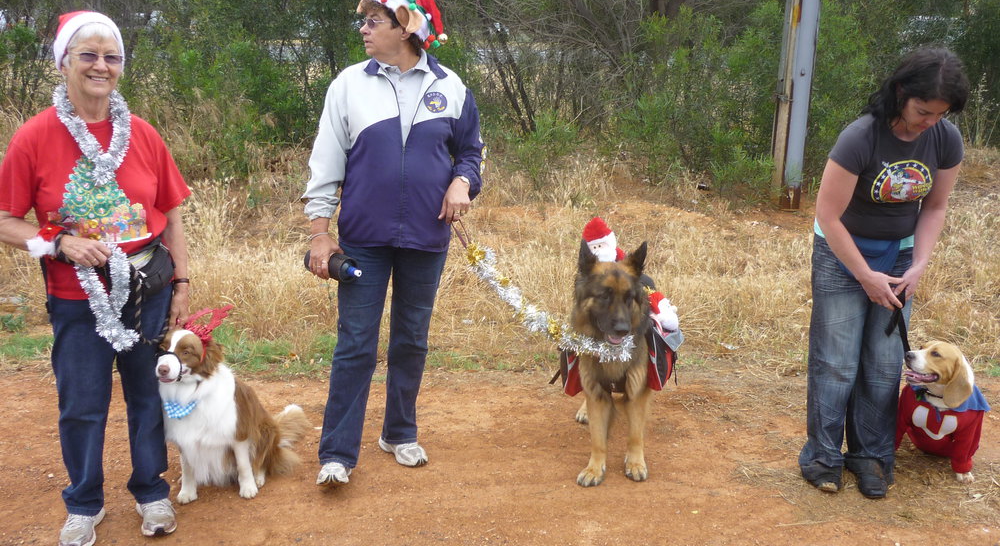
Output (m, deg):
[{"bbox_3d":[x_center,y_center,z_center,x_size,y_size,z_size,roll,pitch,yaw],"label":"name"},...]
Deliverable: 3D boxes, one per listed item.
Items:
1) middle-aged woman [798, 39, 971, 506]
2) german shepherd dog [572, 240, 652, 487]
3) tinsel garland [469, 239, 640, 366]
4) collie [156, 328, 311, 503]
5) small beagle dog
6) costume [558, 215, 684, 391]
[{"bbox_3d":[1.235,0.015,3.111,0.500,1.470,0.440,3,14,7],"label":"middle-aged woman"},{"bbox_3d":[0.406,0.223,3.475,0.320,0.860,0.980,2,14,4],"label":"german shepherd dog"},{"bbox_3d":[0.155,0.097,3.136,0.560,0.330,0.260,1,14,0],"label":"tinsel garland"},{"bbox_3d":[-0.838,0.418,3.200,0.320,0.570,0.570,6,15,21],"label":"collie"},{"bbox_3d":[1.577,0.444,3.401,0.270,0.510,0.440,11,17,34],"label":"small beagle dog"},{"bbox_3d":[0.423,0.112,3.427,0.460,0.600,0.420,2,14,6],"label":"costume"}]

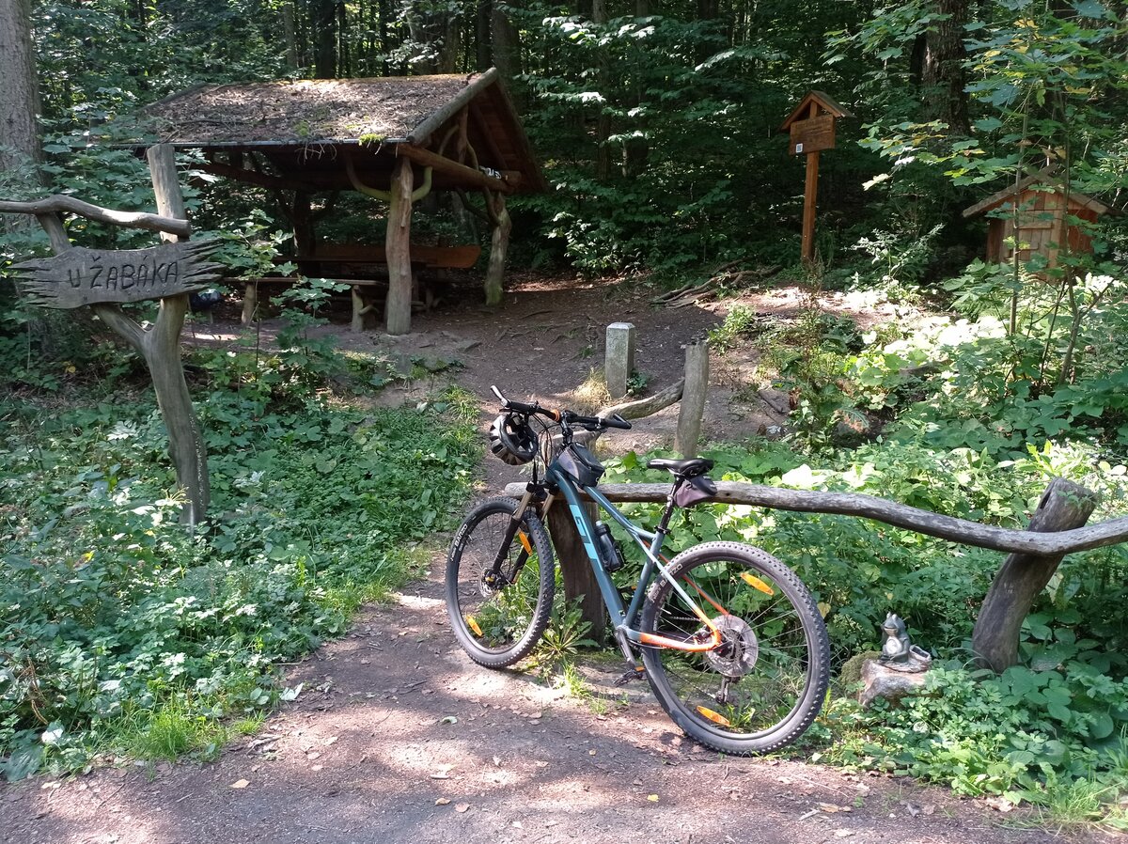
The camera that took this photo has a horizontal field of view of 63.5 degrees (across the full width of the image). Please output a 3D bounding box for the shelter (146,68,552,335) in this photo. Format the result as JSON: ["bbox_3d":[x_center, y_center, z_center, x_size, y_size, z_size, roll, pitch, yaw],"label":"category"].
[{"bbox_3d":[-2.847,-2.827,11.569,4.050,3.100,4.400,4,9,15],"label":"shelter"}]

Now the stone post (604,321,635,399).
[{"bbox_3d":[0.431,-0.485,7.080,0.180,0.600,0.180,4,9,17],"label":"stone post"}]

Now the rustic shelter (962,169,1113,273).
[{"bbox_3d":[5.269,-2.096,9.978,1.360,1.250,1.200,8,11,36],"label":"rustic shelter"}]

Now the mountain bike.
[{"bbox_3d":[0.167,0.523,3.576,1.900,1.160,0.740,6,0,42],"label":"mountain bike"}]

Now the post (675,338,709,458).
[{"bbox_3d":[0.802,-0.129,5.740,0.150,0.790,0.150,5,9,5],"label":"post"}]

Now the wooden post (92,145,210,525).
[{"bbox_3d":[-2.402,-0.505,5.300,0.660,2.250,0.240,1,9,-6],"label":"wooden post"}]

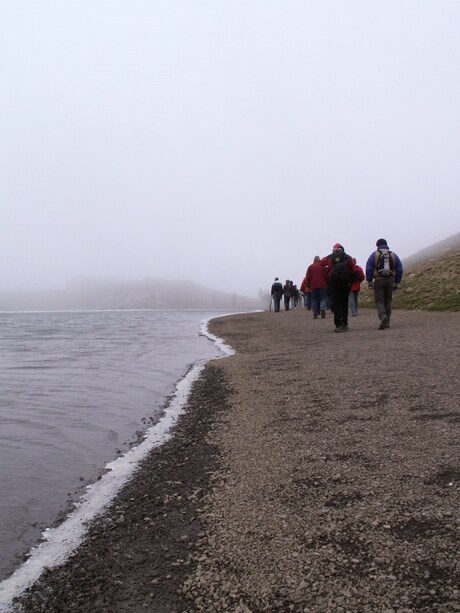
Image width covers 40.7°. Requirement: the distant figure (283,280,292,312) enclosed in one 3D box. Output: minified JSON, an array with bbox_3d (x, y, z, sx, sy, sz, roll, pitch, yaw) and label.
[{"bbox_3d":[3.118,-0.605,33.500,0.530,1.720,0.420,0,0,0],"label":"distant figure"}]

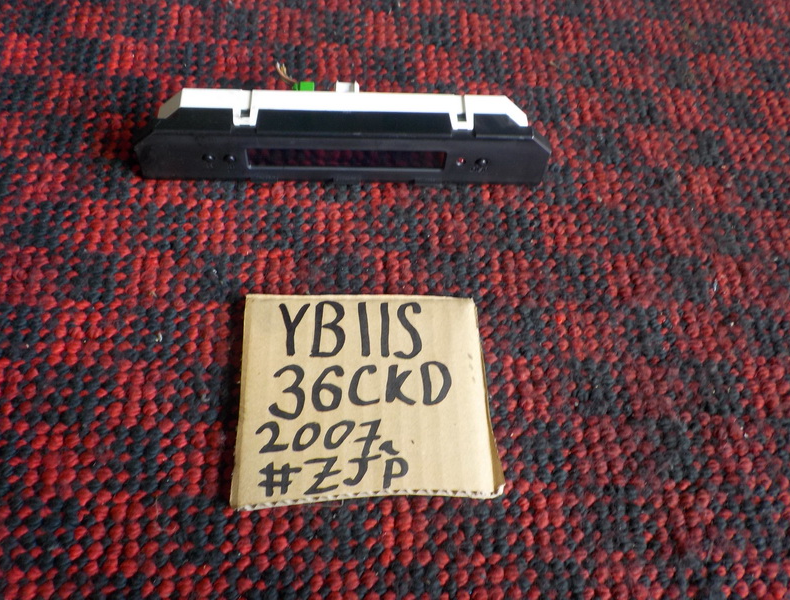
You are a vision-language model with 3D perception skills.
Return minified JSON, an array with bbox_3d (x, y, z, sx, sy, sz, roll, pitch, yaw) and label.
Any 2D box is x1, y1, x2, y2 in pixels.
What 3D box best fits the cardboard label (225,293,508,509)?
[{"bbox_3d":[-0.011,0.042,0.307,0.113,0.006,0.098,0,63,-4],"label":"cardboard label"}]

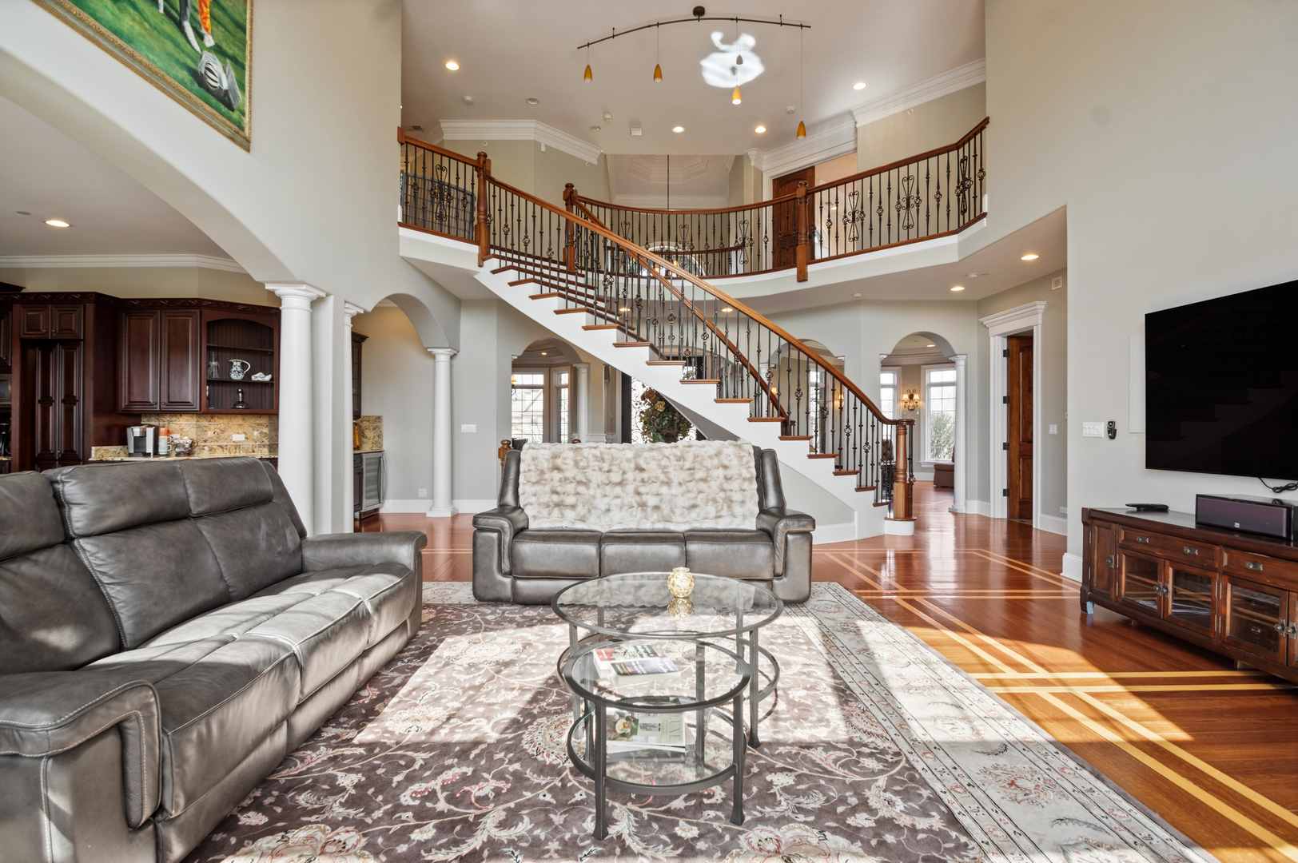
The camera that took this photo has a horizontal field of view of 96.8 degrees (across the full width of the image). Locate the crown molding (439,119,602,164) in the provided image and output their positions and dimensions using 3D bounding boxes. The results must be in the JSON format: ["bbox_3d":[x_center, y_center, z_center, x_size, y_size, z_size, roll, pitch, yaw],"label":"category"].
[{"bbox_3d":[-1.900,-4.594,8.987,2.564,0.241,0.618,0,0,-22],"label":"crown molding"}]

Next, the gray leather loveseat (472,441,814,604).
[{"bbox_3d":[-0.023,0.615,4.370,2.311,1.069,0.989,0,0,1],"label":"gray leather loveseat"}]

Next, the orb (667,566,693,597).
[{"bbox_3d":[0.138,0.662,2.559,0.120,0.130,0.120,0,0,-2],"label":"orb"}]

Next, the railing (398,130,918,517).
[{"bbox_3d":[0.196,-1.018,6.509,5.520,4.335,2.070,0,0,-2],"label":"railing"}]

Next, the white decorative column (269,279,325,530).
[{"bbox_3d":[-2.748,0.021,4.502,0.305,2.260,0.287,0,0,-2],"label":"white decorative column"}]

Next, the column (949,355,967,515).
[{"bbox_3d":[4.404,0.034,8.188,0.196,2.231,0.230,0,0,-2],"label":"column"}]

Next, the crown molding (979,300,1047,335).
[{"bbox_3d":[4.502,-1.380,7.176,0.127,0.224,1.104,0,0,-2],"label":"crown molding"}]

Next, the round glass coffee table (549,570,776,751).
[{"bbox_3d":[0.090,0.938,2.472,0.960,0.423,0.960,0,0,0],"label":"round glass coffee table"}]

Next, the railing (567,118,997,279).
[{"bbox_3d":[1.326,-2.518,6.998,4.732,1.242,1.179,0,0,22],"label":"railing"}]

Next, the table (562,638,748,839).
[{"bbox_3d":[0.031,0.959,1.863,0.584,0.382,0.584,0,0,-2],"label":"table"}]

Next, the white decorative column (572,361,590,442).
[{"bbox_3d":[-1.087,0.034,9.258,0.230,2.242,0.218,0,0,-45],"label":"white decorative column"}]

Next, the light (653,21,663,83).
[{"bbox_3d":[0.097,-4.255,6.474,0.103,0.673,0.103,0,0,-2],"label":"light"}]

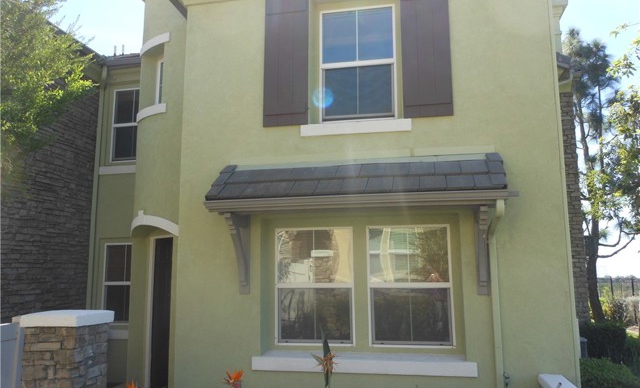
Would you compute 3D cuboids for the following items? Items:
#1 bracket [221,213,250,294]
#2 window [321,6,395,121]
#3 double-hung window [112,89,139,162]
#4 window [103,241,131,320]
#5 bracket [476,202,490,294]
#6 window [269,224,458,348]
[{"bbox_3d":[-1.039,0.775,6.507,0.140,0.989,0.640,-2,-9,11],"label":"bracket"},{"bbox_3d":[0.543,-1.816,7.287,1.051,1.650,0.100,-2,-9,11],"label":"window"},{"bbox_3d":[-3.714,-1.376,10.382,0.878,1.511,0.100,-2,-9,11],"label":"double-hung window"},{"bbox_3d":[-3.699,1.709,9.896,0.878,1.506,0.100,-2,-9,11],"label":"window"},{"bbox_3d":[1.890,0.672,5.947,0.140,0.989,0.640,-2,-9,11],"label":"bracket"},{"bbox_3d":[0.549,1.203,6.813,2.313,1.544,0.100,-2,-9,11],"label":"window"}]

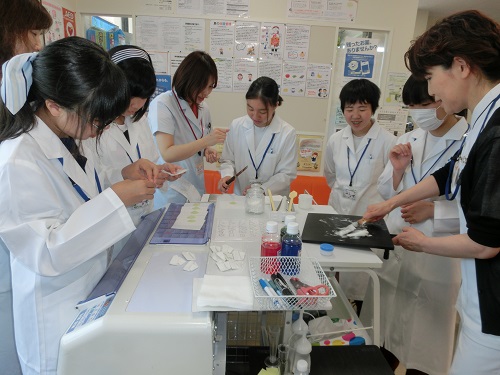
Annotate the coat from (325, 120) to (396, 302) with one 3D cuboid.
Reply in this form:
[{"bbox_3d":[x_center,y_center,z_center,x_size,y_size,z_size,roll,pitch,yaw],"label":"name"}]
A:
[{"bbox_3d":[0.543,0.149,1.806,0.400,0.950,0.280,9,16,23],"label":"coat"}]

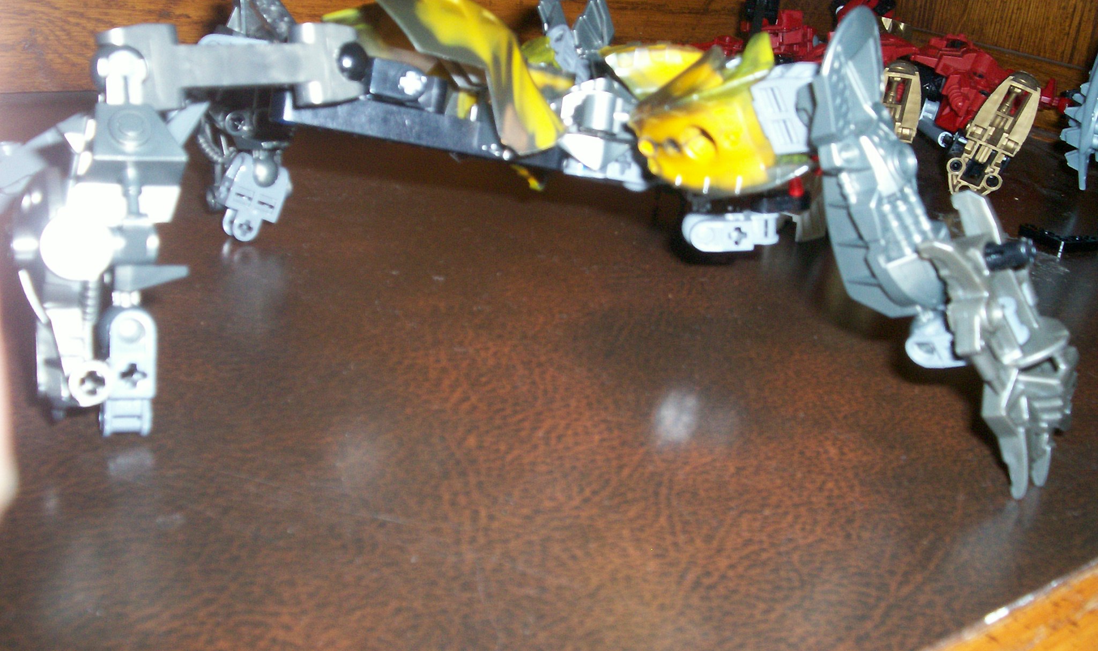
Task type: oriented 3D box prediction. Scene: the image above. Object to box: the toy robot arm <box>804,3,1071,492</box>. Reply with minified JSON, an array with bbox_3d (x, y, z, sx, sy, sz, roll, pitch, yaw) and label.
[{"bbox_3d":[0.083,-0.014,0.244,0.068,0.095,0.036,20,26,26],"label":"toy robot arm"}]

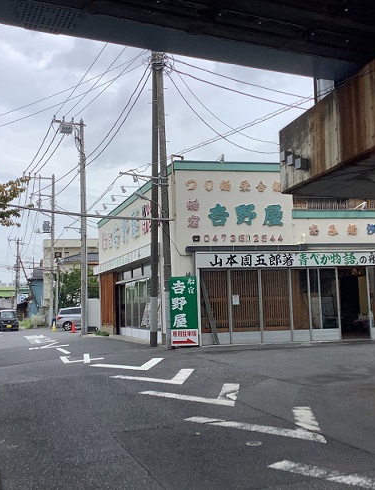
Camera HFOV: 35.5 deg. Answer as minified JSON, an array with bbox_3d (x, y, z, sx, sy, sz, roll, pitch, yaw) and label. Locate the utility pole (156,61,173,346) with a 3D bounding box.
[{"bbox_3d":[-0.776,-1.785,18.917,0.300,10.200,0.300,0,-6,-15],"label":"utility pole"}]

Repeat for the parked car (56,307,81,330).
[{"bbox_3d":[-6.717,4.970,39.696,4.650,1.590,1.770,0,-6,-16],"label":"parked car"}]

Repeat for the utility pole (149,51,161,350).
[{"bbox_3d":[-1.090,-1.794,19.317,0.300,10.200,0.300,0,-6,-15],"label":"utility pole"}]

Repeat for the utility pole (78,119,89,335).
[{"bbox_3d":[-5.747,-1.112,32.108,0.340,11.990,0.340,0,-6,-15],"label":"utility pole"}]

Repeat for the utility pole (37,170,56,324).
[{"bbox_3d":[-10.918,0.340,47.129,0.360,12.410,0.360,0,-6,-15],"label":"utility pole"}]

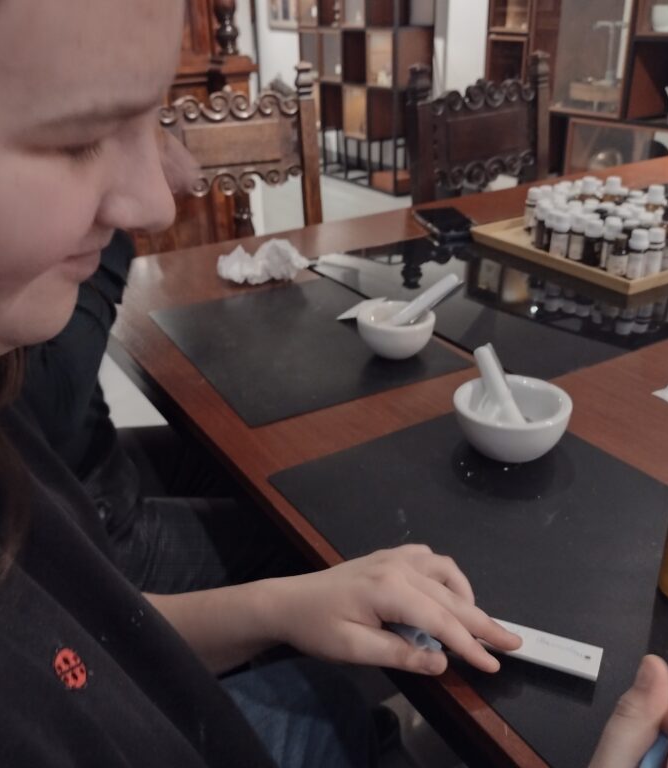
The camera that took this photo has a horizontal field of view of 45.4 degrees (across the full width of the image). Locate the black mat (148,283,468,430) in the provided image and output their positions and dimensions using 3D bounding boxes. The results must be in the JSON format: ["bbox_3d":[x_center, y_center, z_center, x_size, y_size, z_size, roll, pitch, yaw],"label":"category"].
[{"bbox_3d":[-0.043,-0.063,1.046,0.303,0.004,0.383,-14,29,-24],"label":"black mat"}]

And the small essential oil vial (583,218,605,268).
[{"bbox_3d":[0.402,-0.217,1.237,0.026,0.071,0.026,6,27,17],"label":"small essential oil vial"}]

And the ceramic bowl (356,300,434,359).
[{"bbox_3d":[0.077,-0.062,0.989,0.096,0.051,0.096,-1,26,4],"label":"ceramic bowl"}]

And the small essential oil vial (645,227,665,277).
[{"bbox_3d":[0.475,-0.194,1.186,0.025,0.070,0.025,8,28,21],"label":"small essential oil vial"}]

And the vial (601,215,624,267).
[{"bbox_3d":[0.430,-0.220,1.239,0.025,0.073,0.025,6,28,18],"label":"vial"}]

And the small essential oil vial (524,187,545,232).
[{"bbox_3d":[0.356,-0.314,1.431,0.025,0.070,0.025,5,27,13],"label":"small essential oil vial"}]

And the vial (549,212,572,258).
[{"bbox_3d":[0.364,-0.239,1.284,0.026,0.067,0.026,6,28,15],"label":"vial"}]

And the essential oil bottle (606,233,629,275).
[{"bbox_3d":[0.430,-0.195,1.205,0.028,0.057,0.028,8,28,18],"label":"essential oil bottle"}]

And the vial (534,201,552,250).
[{"bbox_3d":[0.351,-0.270,1.347,0.025,0.074,0.025,4,27,14],"label":"vial"}]

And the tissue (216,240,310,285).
[{"bbox_3d":[-0.115,-0.207,1.280,0.147,0.054,0.092,-7,27,-12],"label":"tissue"}]

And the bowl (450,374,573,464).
[{"bbox_3d":[0.171,0.038,0.771,0.111,0.054,0.111,5,27,13],"label":"bowl"}]

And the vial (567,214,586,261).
[{"bbox_3d":[0.385,-0.231,1.267,0.025,0.071,0.025,5,27,16],"label":"vial"}]

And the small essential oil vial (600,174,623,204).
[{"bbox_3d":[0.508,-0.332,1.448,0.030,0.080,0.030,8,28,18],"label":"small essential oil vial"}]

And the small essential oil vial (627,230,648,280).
[{"bbox_3d":[0.451,-0.191,1.181,0.025,0.070,0.025,9,28,19],"label":"small essential oil vial"}]

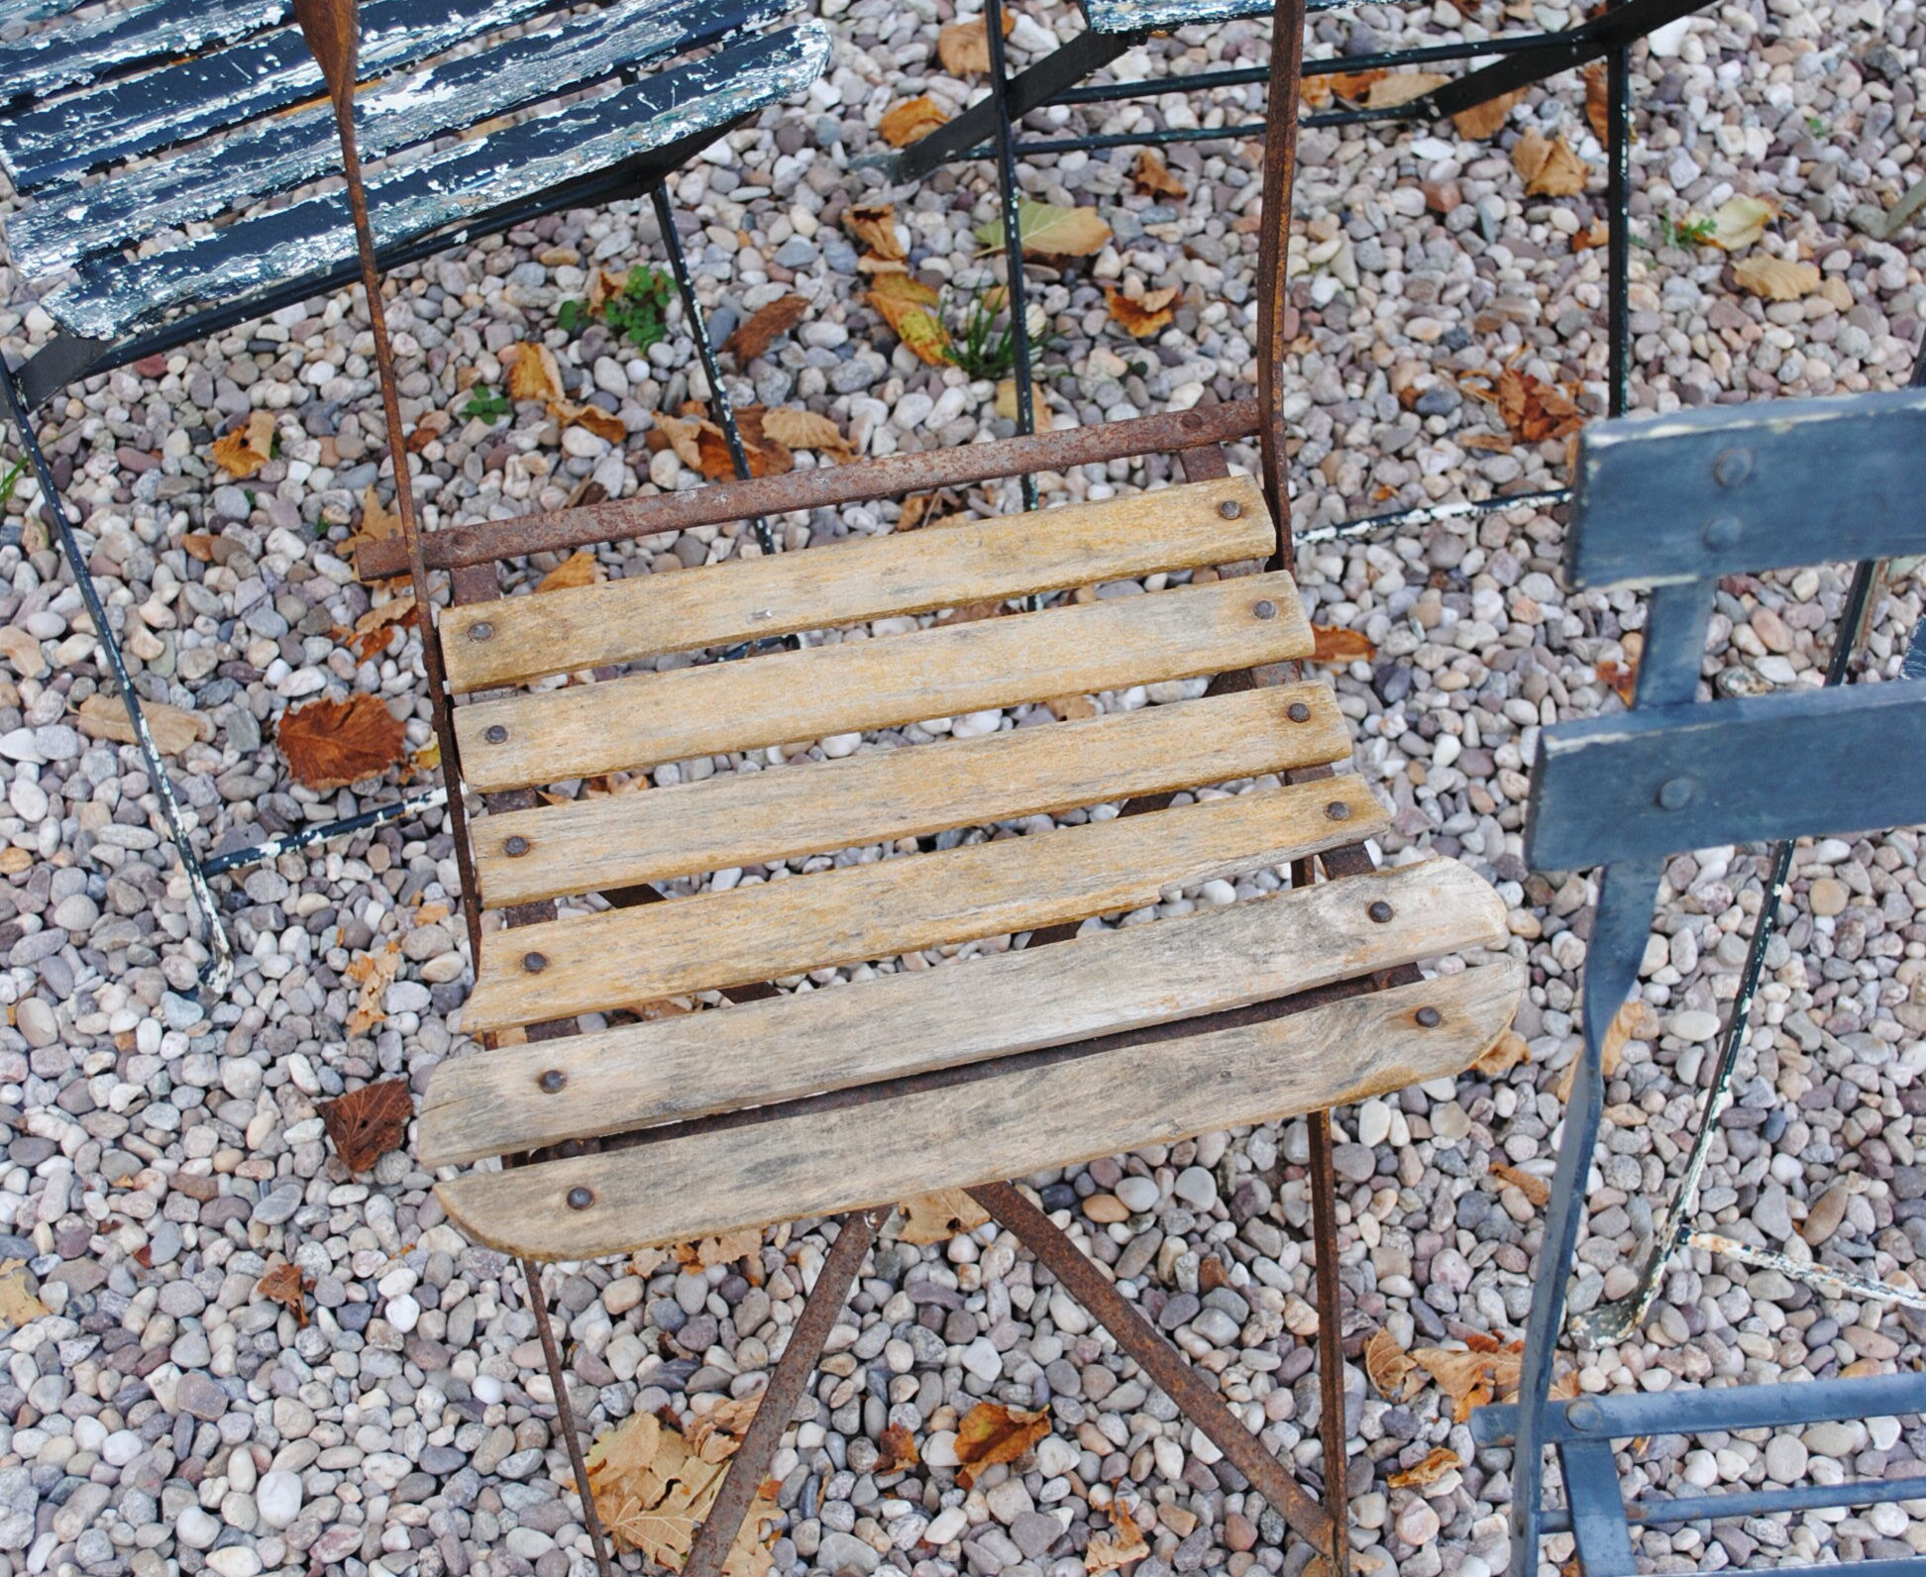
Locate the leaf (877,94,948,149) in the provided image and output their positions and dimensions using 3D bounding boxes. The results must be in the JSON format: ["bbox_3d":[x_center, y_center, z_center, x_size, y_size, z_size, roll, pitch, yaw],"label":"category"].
[{"bbox_3d":[-0.031,-0.439,1.895,0.045,0.025,0.030,2,60,-3],"label":"leaf"}]

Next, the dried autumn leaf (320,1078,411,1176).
[{"bbox_3d":[-0.316,0.180,1.552,0.046,0.014,0.046,-24,58,-18],"label":"dried autumn leaf"}]

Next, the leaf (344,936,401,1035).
[{"bbox_3d":[-0.327,0.111,1.601,0.030,0.013,0.052,-8,55,-7],"label":"leaf"}]

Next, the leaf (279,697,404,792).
[{"bbox_3d":[-0.365,-0.029,1.698,0.071,0.017,0.059,-13,56,-11],"label":"leaf"}]

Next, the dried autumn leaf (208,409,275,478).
[{"bbox_3d":[-0.452,-0.220,1.831,0.033,0.019,0.044,36,61,22],"label":"dried autumn leaf"}]

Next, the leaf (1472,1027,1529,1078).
[{"bbox_3d":[0.297,0.147,1.596,0.032,0.014,0.023,-16,56,-13],"label":"leaf"}]

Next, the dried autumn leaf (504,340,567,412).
[{"bbox_3d":[-0.277,-0.271,1.873,0.034,0.020,0.047,-6,55,-6],"label":"dried autumn leaf"}]

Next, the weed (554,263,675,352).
[{"bbox_3d":[-0.216,-0.300,1.795,0.070,0.040,0.048,2,60,-3],"label":"weed"}]

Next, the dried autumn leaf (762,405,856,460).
[{"bbox_3d":[-0.092,-0.219,1.766,0.063,0.022,0.023,8,60,1],"label":"dried autumn leaf"}]

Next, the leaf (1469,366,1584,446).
[{"bbox_3d":[0.352,-0.238,1.800,0.074,0.030,0.046,2,60,-3],"label":"leaf"}]

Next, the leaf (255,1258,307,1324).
[{"bbox_3d":[-0.346,0.261,1.494,0.033,0.011,0.021,30,59,18],"label":"leaf"}]

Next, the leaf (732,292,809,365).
[{"bbox_3d":[-0.122,-0.290,1.806,0.062,0.020,0.023,-39,69,-22],"label":"leaf"}]

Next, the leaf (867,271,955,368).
[{"bbox_3d":[-0.028,-0.297,1.815,0.035,0.022,0.078,-31,67,-19],"label":"leaf"}]

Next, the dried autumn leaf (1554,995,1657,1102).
[{"bbox_3d":[0.355,0.146,1.597,0.020,0.017,0.077,29,58,17],"label":"dried autumn leaf"}]

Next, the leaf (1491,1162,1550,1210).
[{"bbox_3d":[0.300,0.214,1.550,0.033,0.010,0.013,22,56,13],"label":"leaf"}]

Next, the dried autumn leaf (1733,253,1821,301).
[{"bbox_3d":[0.530,-0.331,1.872,0.056,0.018,0.024,9,60,2],"label":"dried autumn leaf"}]

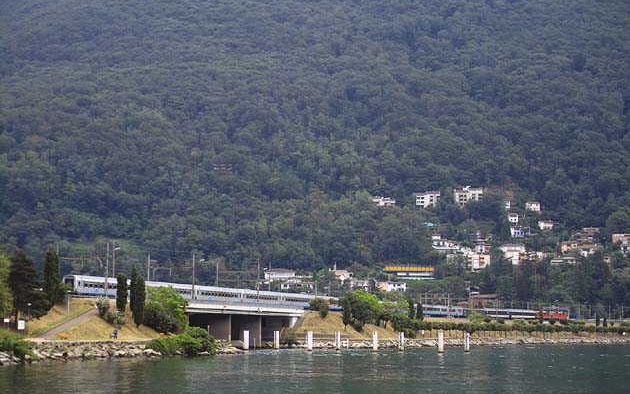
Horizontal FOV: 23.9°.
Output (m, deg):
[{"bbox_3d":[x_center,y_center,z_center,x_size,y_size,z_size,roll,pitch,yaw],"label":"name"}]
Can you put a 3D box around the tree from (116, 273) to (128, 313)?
[{"bbox_3d":[-33.130,16.610,256.000,1.980,6.880,1.980,1,-5,-7],"label":"tree"}]

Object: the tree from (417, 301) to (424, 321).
[{"bbox_3d":[32.270,35.060,455.000,2.140,6.180,2.140,0,-5,4],"label":"tree"}]

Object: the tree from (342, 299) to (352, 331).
[{"bbox_3d":[8.040,29.320,368.000,2.230,7.920,2.230,0,-5,1],"label":"tree"}]

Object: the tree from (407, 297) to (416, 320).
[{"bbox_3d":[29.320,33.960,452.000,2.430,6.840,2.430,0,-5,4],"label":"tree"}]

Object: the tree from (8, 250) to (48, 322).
[{"bbox_3d":[-42.760,13.360,222.000,5.820,11.040,5.530,2,-5,-11],"label":"tree"}]

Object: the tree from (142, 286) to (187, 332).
[{"bbox_3d":[-26.330,19.820,262.000,8.010,8.460,7.610,1,-5,-6],"label":"tree"}]

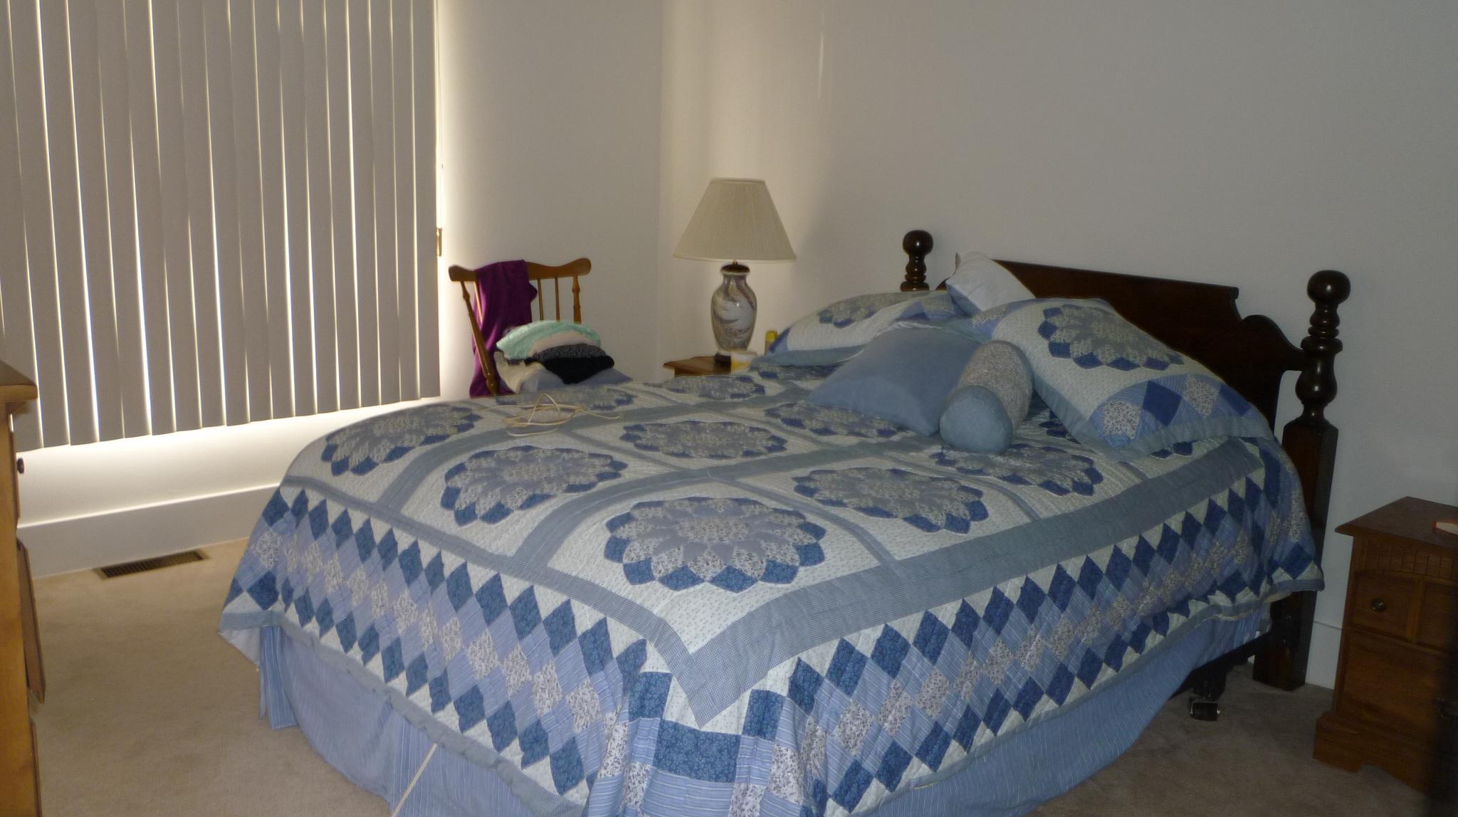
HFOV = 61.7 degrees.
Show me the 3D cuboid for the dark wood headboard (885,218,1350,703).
[{"bbox_3d":[1.090,0.078,3.777,0.100,1.145,1.500,-9,16,-41],"label":"dark wood headboard"}]

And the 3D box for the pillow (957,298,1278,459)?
[{"bbox_3d":[0.994,-0.108,3.179,0.520,0.180,0.680,-6,33,-26],"label":"pillow"}]

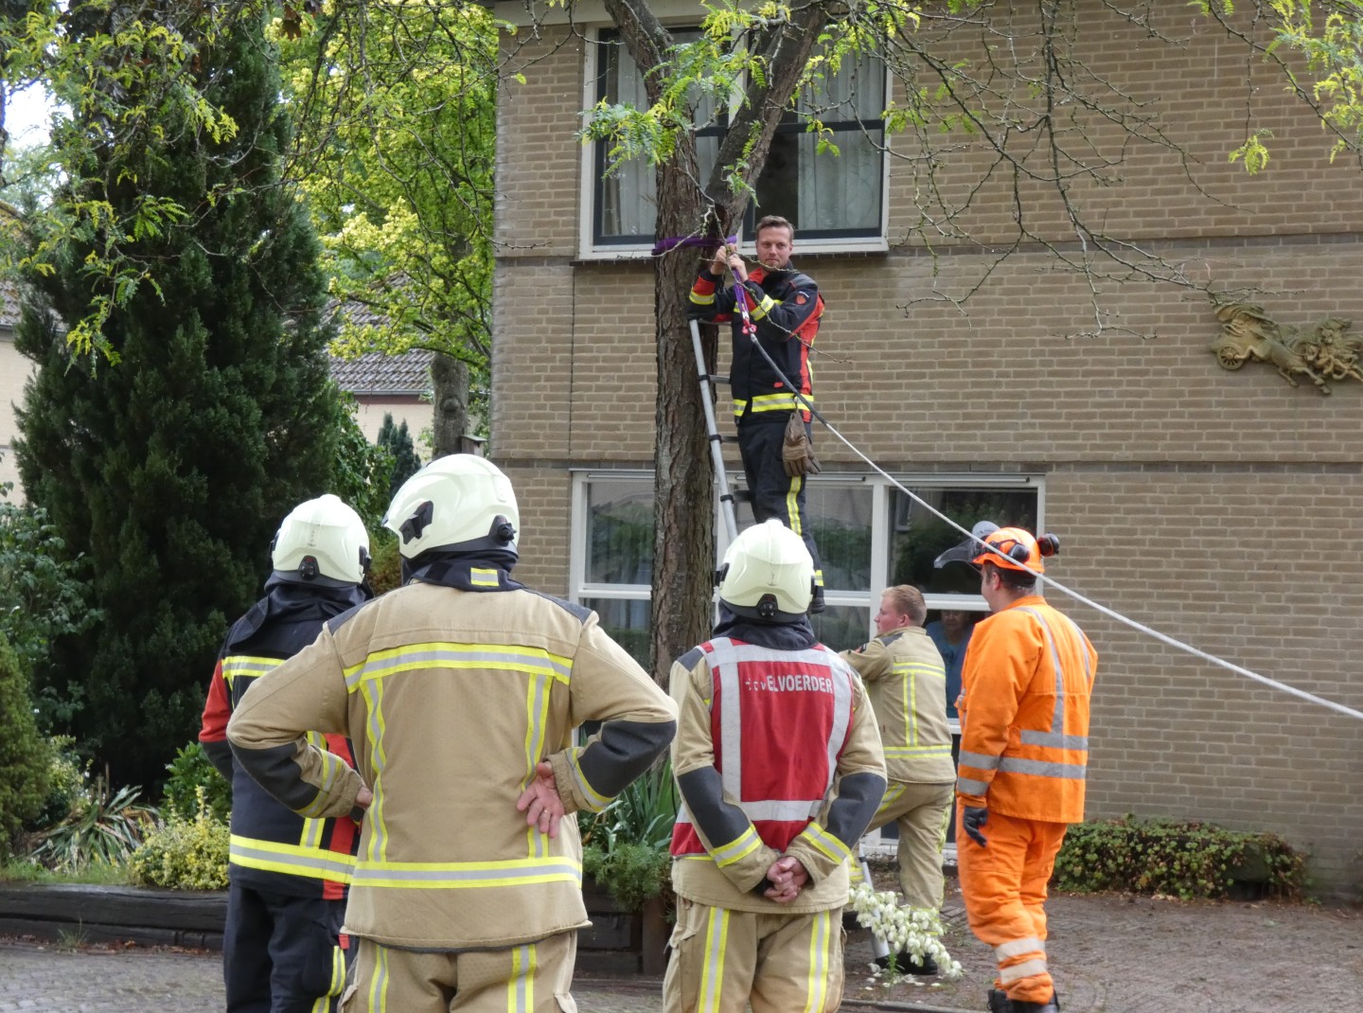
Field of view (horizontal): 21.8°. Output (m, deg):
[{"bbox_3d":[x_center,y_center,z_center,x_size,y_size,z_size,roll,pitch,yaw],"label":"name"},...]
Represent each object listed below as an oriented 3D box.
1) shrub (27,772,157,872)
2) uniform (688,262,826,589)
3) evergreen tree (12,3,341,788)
[{"bbox_3d":[-2.756,1.484,16.600,0.600,0.460,0.550,2,-2,0],"label":"shrub"},{"bbox_3d":[0.346,-0.368,16.100,0.480,1.480,0.580,3,-2,-42],"label":"uniform"},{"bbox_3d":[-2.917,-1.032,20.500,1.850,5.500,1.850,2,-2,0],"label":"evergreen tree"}]

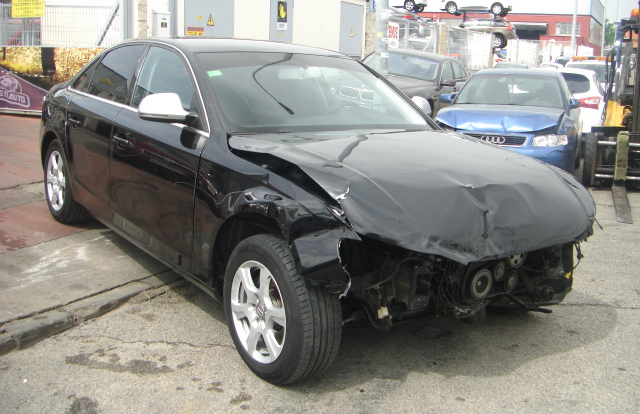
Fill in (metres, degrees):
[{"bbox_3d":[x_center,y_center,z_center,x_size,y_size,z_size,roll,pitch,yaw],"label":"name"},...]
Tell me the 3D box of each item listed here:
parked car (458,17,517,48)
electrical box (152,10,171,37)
[{"bbox_3d":[8.685,-9.507,38.500,4.500,1.620,1.820,8,13,28],"label":"parked car"},{"bbox_3d":[-3.091,-3.499,13.800,0.320,0.660,0.200,-9,15,-43],"label":"electrical box"}]

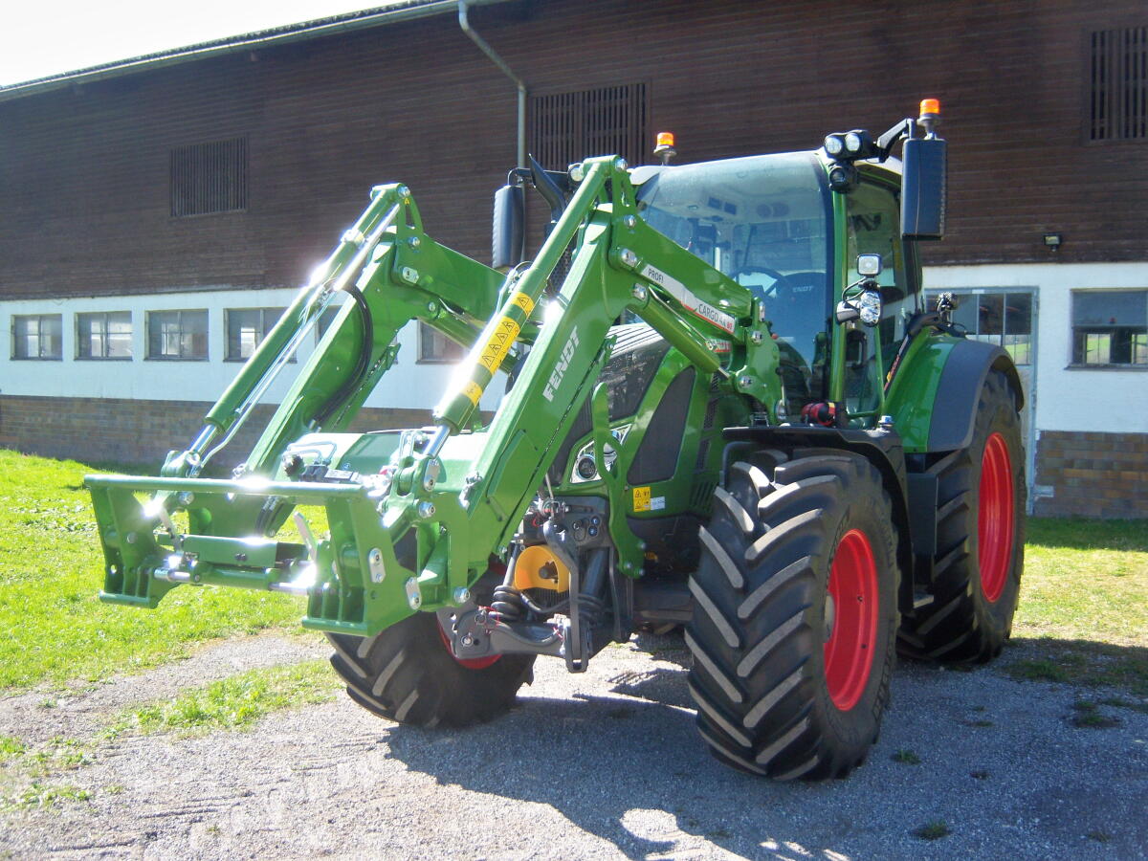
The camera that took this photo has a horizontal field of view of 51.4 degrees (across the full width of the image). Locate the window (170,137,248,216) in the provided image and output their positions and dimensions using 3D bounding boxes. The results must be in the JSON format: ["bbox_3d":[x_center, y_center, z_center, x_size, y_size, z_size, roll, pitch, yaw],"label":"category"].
[{"bbox_3d":[-6.400,-4.411,20.908,1.950,1.280,0.100,2,4,31],"label":"window"}]

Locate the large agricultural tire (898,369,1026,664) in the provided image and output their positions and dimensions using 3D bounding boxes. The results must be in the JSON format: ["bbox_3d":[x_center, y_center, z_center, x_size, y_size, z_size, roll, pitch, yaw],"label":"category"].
[{"bbox_3d":[2.326,0.490,7.359,0.650,1.770,1.790,1,3,31],"label":"large agricultural tire"}]

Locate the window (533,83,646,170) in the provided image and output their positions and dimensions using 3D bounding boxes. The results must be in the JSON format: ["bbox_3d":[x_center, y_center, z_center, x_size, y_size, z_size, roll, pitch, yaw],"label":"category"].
[{"bbox_3d":[0.206,-4.141,16.877,1.903,1.280,0.100,2,4,31],"label":"window"}]

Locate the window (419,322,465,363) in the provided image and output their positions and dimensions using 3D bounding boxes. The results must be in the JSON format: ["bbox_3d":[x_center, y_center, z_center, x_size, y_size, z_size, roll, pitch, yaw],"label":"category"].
[{"bbox_3d":[-1.769,-1.555,19.224,1.840,0.992,0.120,3,3,32],"label":"window"}]

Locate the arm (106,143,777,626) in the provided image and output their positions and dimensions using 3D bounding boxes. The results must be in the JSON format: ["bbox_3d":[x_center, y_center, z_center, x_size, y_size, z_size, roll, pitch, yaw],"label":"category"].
[{"bbox_3d":[-0.304,-0.261,4.750,1.220,1.580,2.920,1,3,32],"label":"arm"}]

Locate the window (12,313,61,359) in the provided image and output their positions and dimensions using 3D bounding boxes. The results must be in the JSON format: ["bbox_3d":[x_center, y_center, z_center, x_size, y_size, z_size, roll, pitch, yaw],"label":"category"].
[{"bbox_3d":[-11.342,-1.970,25.319,1.801,0.959,0.120,3,3,32],"label":"window"}]

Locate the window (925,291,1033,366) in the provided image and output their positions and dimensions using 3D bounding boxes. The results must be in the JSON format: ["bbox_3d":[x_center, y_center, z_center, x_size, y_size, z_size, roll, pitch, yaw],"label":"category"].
[{"bbox_3d":[5.044,-1.270,14.874,1.322,0.918,0.100,3,3,32],"label":"window"}]

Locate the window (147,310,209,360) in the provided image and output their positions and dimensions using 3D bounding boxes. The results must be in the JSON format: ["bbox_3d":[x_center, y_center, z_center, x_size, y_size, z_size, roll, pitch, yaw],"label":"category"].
[{"bbox_3d":[-7.138,-1.716,21.519,1.660,0.900,0.120,2,4,31],"label":"window"}]

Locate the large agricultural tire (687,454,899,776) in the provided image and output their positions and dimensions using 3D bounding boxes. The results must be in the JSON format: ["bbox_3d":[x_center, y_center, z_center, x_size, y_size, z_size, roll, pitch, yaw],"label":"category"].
[{"bbox_3d":[0.956,0.753,5.012,0.490,1.350,1.350,3,3,32],"label":"large agricultural tire"}]

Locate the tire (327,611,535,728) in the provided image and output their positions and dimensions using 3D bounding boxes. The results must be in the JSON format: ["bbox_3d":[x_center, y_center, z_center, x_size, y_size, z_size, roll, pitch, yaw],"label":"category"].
[{"bbox_3d":[-0.669,0.797,6.198,0.550,1.370,1.410,1,3,31],"label":"tire"}]

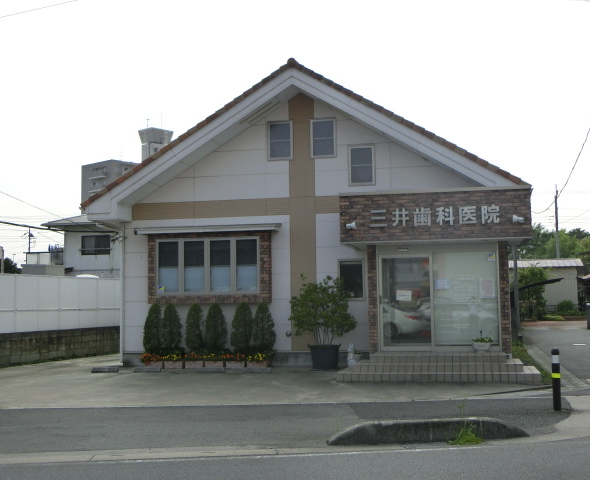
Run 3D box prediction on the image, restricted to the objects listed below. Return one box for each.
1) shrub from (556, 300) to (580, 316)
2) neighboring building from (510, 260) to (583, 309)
[{"bbox_3d":[16.361,4.162,50.000,1.532,1.052,1.400,-2,-4,10],"label":"shrub"},{"bbox_3d":[15.835,3.325,54.473,5.600,3.800,4.500,-2,-4,10],"label":"neighboring building"}]

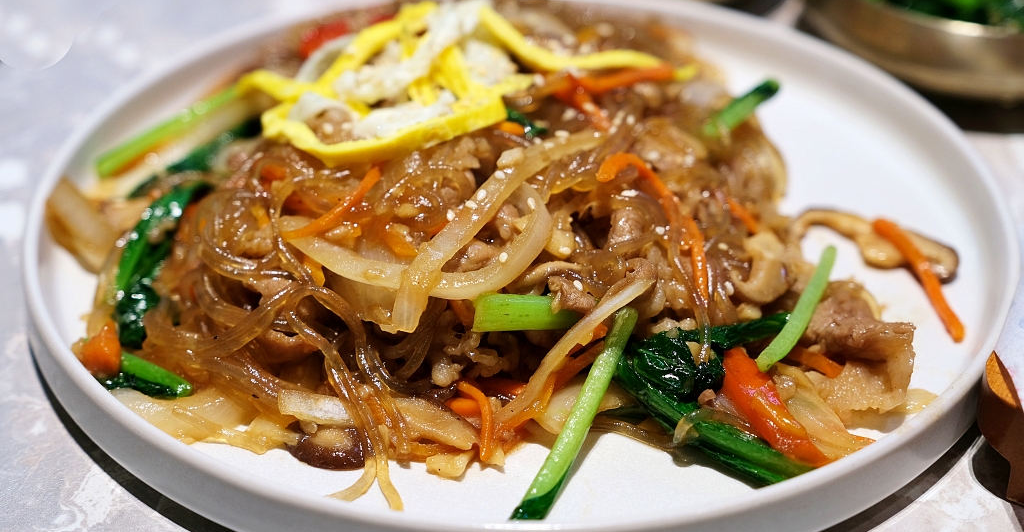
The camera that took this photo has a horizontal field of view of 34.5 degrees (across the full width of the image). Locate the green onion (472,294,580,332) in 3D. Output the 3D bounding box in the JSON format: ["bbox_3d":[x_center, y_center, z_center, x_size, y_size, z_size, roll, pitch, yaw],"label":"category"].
[{"bbox_3d":[0.005,0.011,0.386,0.027,0.008,0.008,1,36,2],"label":"green onion"}]

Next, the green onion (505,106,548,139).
[{"bbox_3d":[0.003,-0.038,0.428,0.014,0.005,0.006,26,42,18],"label":"green onion"}]

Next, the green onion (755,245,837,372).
[{"bbox_3d":[0.069,0.010,0.393,0.006,0.005,0.042,19,48,25],"label":"green onion"}]

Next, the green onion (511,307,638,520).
[{"bbox_3d":[0.016,0.033,0.371,0.007,0.006,0.059,15,54,20],"label":"green onion"}]

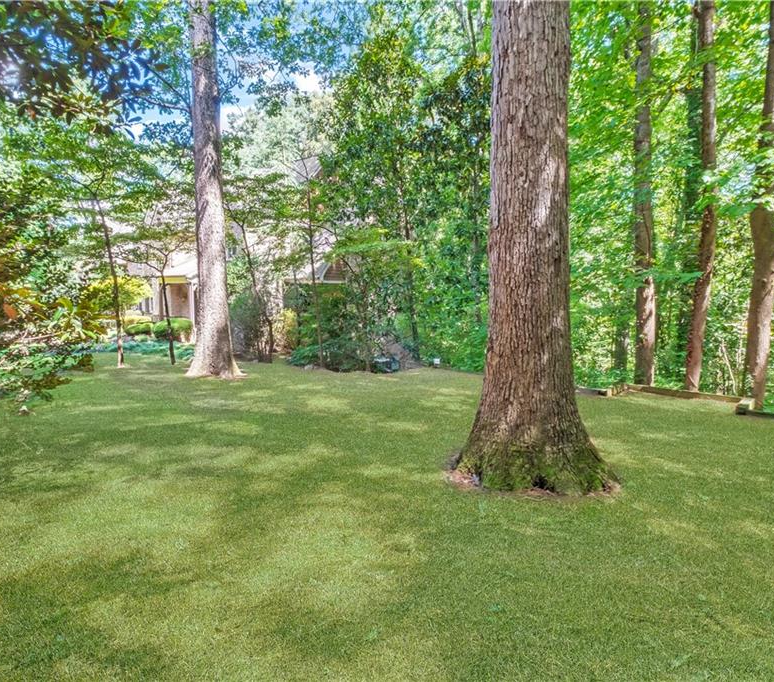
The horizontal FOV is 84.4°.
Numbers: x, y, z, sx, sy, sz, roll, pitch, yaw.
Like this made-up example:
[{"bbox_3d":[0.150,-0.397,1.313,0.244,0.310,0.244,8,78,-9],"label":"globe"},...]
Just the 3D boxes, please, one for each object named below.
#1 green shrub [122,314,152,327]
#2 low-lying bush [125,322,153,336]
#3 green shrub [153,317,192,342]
[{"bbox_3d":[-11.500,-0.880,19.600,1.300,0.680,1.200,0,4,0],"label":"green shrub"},{"bbox_3d":[-10.400,-0.480,17.900,1.150,0.640,1.100,0,4,0],"label":"low-lying bush"},{"bbox_3d":[-8.300,-0.440,16.500,1.400,0.980,1.350,0,4,0],"label":"green shrub"}]

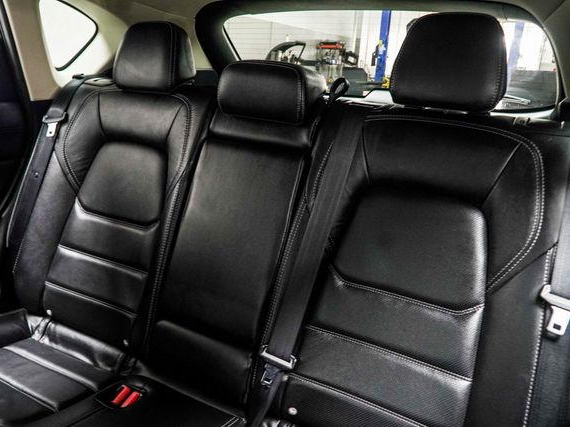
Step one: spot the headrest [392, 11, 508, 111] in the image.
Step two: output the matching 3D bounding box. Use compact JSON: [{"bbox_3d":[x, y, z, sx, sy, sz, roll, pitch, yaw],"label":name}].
[{"bbox_3d":[0.324,-0.297,0.951,0.211,0.181,0.108,12,10,26],"label":"headrest"}]

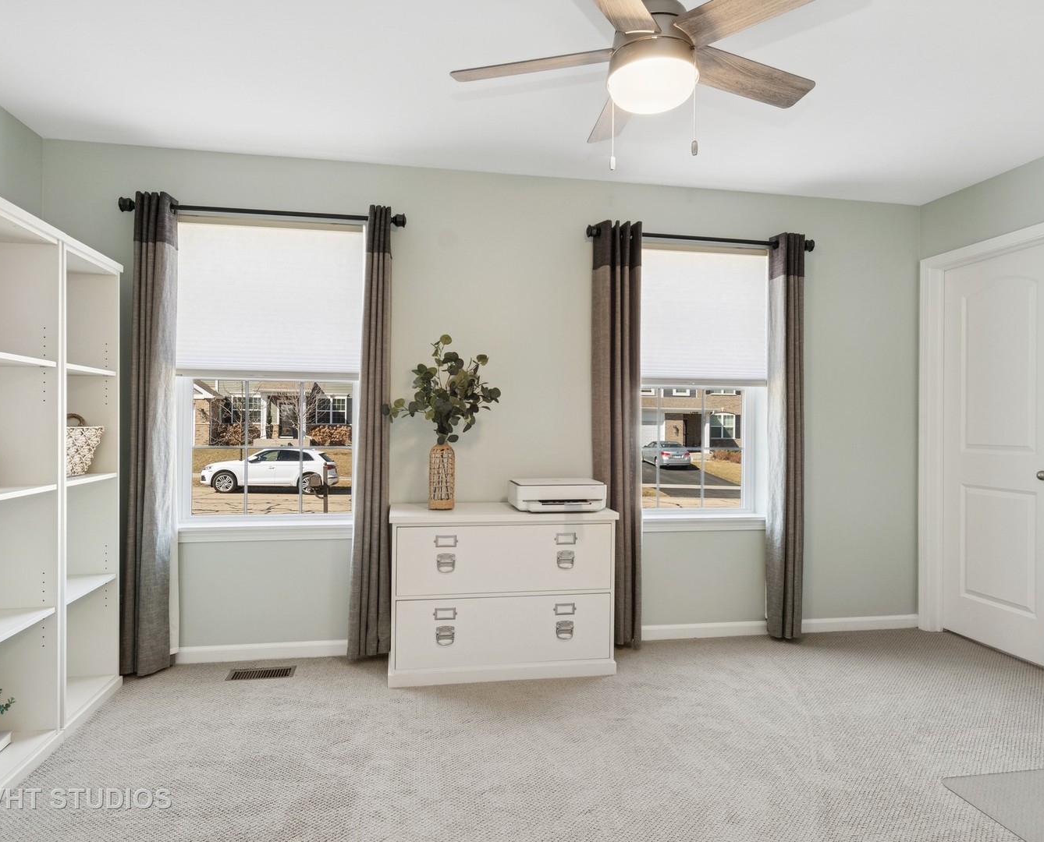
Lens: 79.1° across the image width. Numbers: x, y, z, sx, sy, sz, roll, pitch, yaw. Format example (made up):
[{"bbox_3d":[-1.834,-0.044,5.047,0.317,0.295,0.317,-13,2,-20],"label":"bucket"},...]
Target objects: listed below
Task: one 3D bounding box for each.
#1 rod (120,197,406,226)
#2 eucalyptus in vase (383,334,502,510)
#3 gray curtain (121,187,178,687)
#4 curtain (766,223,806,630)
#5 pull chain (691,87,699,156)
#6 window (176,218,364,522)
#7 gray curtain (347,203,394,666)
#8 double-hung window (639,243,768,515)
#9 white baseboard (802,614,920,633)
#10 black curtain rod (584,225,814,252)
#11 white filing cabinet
[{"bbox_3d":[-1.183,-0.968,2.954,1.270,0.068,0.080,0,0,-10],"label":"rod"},{"bbox_3d":[-0.371,0.003,2.981,0.550,0.825,0.400,0,0,-10],"label":"eucalyptus in vase"},{"bbox_3d":[-1.703,0.059,2.888,0.188,2.158,0.110,0,0,-10],"label":"gray curtain"},{"bbox_3d":[1.435,0.082,3.430,0.148,2.161,0.110,0,0,-10],"label":"curtain"},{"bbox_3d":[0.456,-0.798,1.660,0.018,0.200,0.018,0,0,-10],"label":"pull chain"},{"bbox_3d":[-1.222,-0.242,3.084,0.920,1.450,0.110,0,0,-10],"label":"window"},{"bbox_3d":[-0.731,0.055,3.055,0.189,2.142,0.110,0,0,-10],"label":"gray curtain"},{"bbox_3d":[0.919,-0.222,3.485,0.873,1.471,0.111,0,0,-10],"label":"double-hung window"},{"bbox_3d":[1.925,1.147,3.582,0.740,0.080,0.018,0,0,-10],"label":"white baseboard"},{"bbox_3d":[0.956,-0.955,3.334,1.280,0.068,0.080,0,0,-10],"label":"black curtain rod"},{"bbox_3d":[-0.100,0.794,3.035,1.040,0.747,0.401,0,0,-10],"label":"white filing cabinet"}]

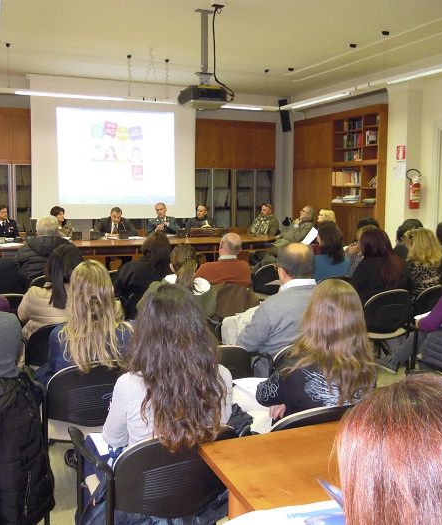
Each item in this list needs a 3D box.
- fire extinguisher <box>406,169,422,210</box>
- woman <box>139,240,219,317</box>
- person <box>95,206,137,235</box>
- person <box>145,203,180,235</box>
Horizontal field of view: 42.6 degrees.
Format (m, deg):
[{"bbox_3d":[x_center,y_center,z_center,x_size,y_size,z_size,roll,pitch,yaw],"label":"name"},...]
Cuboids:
[{"bbox_3d":[2.749,-1.037,8.043,0.210,0.570,0.180,-2,8,-23],"label":"fire extinguisher"},{"bbox_3d":[-0.323,0.455,3.762,0.500,1.210,0.800,-3,8,-22],"label":"woman"},{"bbox_3d":[-1.577,-0.223,8.819,0.650,1.250,0.820,-2,8,-17],"label":"person"},{"bbox_3d":[-0.940,-0.286,9.102,0.540,1.300,0.800,-2,8,-14],"label":"person"}]

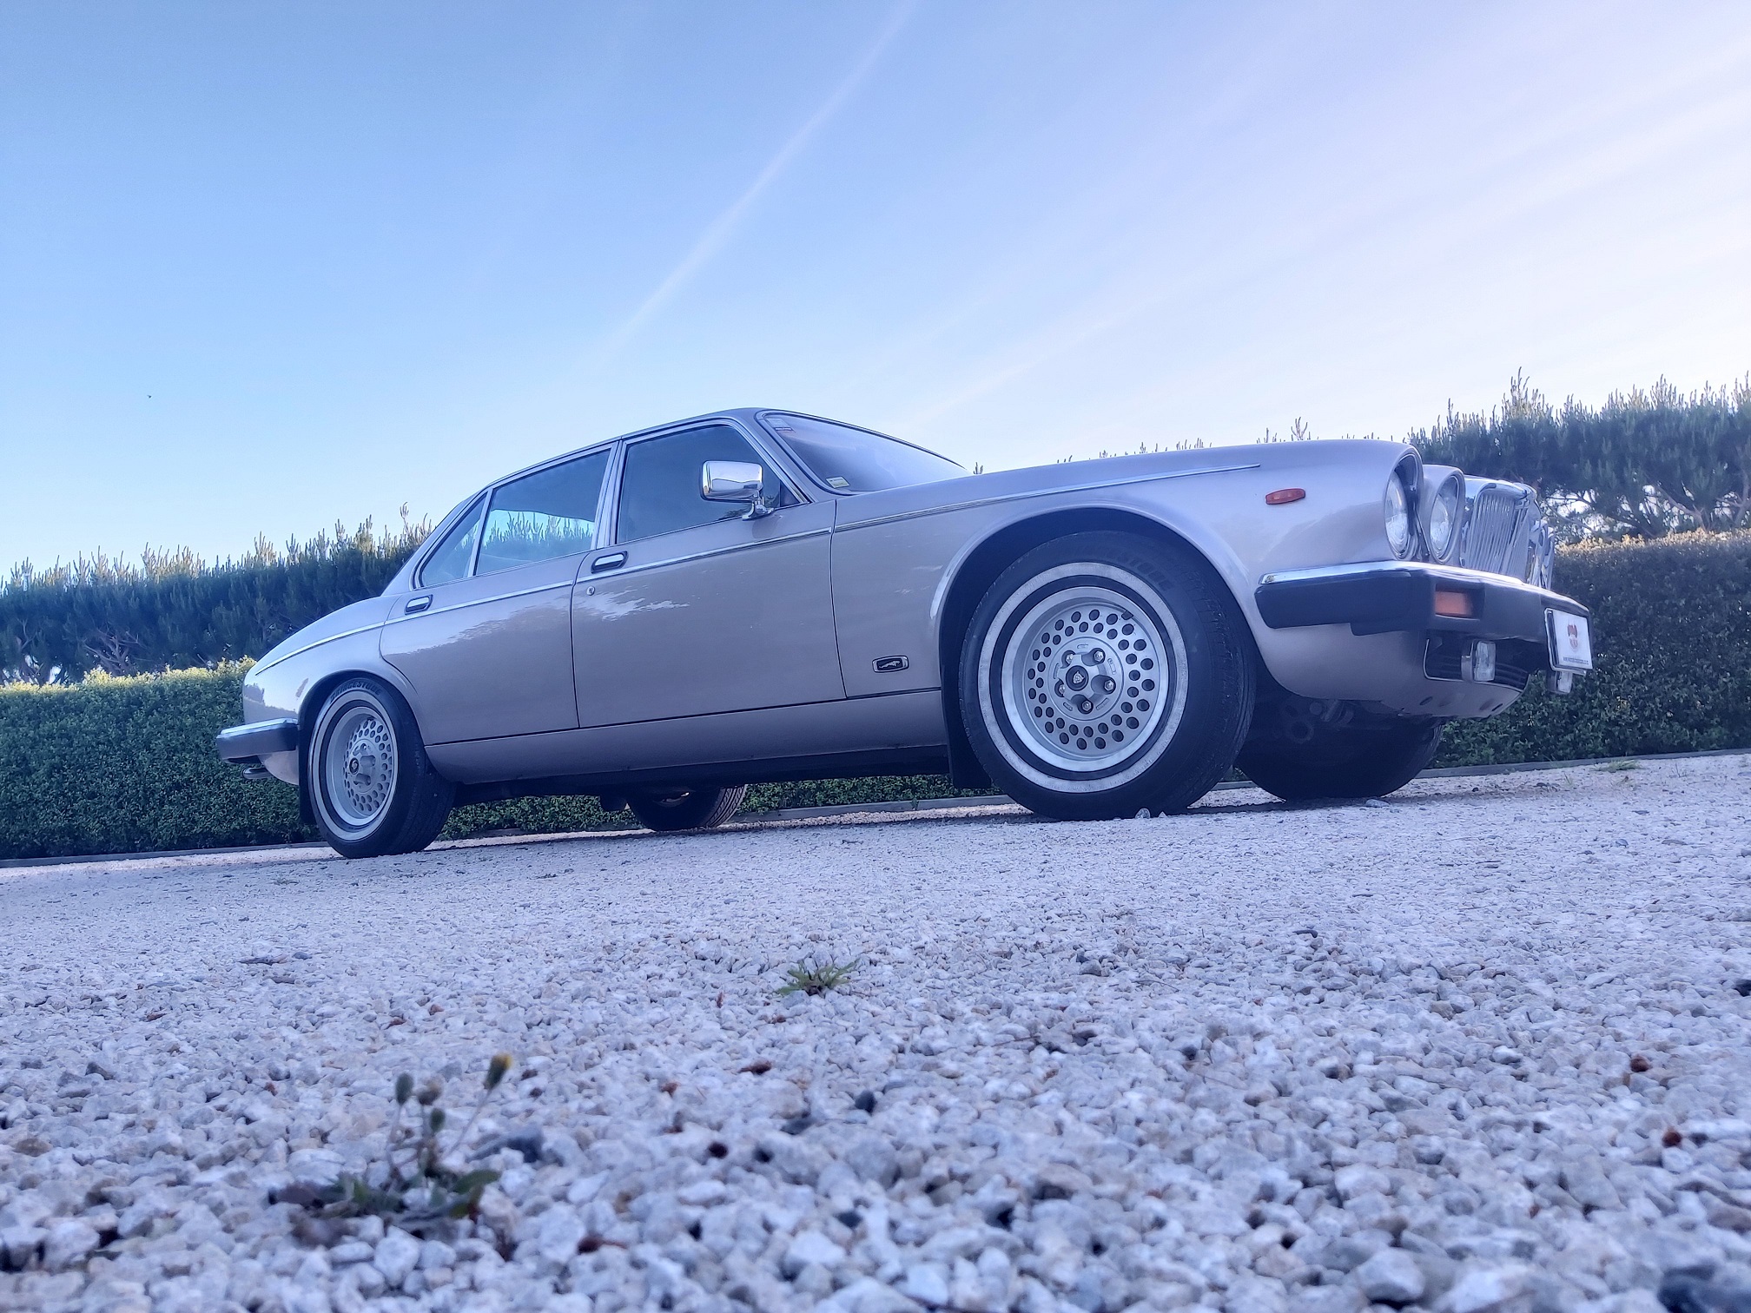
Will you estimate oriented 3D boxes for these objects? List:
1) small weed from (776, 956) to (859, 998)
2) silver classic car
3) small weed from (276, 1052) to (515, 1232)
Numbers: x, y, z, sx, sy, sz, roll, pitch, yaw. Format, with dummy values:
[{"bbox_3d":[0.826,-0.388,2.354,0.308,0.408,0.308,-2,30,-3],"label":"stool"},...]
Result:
[{"bbox_3d":[-0.025,0.135,0.555,0.032,0.015,0.029,-4,-6,0],"label":"small weed"},{"bbox_3d":[-0.326,-0.081,4.616,4.960,1.370,1.810,-8,-8,36],"label":"silver classic car"},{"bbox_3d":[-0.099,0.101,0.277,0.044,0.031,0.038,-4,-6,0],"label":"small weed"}]

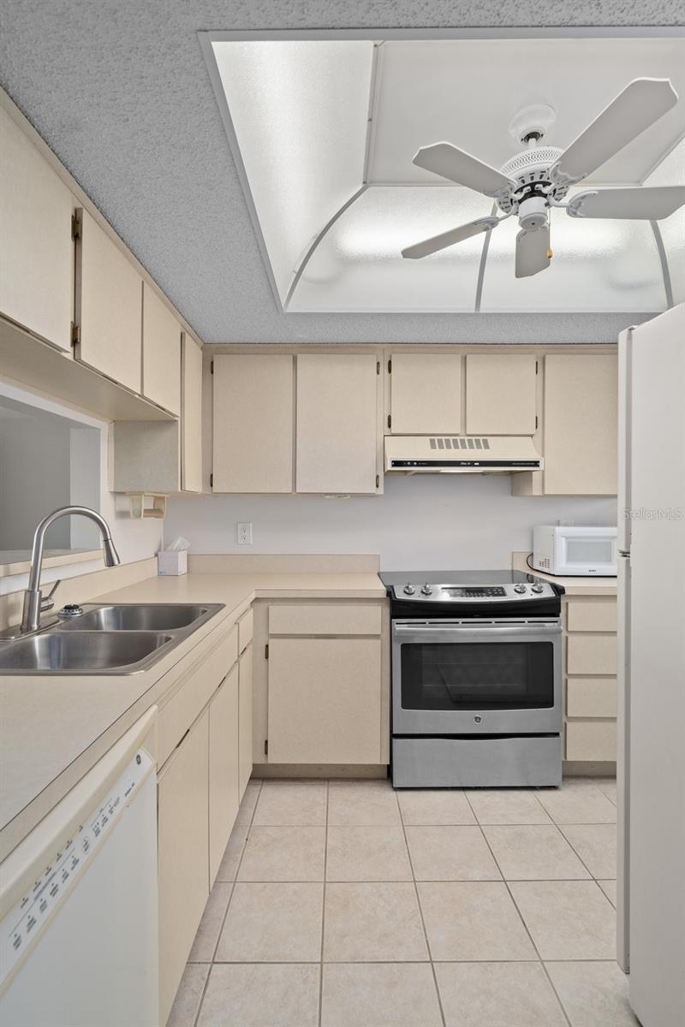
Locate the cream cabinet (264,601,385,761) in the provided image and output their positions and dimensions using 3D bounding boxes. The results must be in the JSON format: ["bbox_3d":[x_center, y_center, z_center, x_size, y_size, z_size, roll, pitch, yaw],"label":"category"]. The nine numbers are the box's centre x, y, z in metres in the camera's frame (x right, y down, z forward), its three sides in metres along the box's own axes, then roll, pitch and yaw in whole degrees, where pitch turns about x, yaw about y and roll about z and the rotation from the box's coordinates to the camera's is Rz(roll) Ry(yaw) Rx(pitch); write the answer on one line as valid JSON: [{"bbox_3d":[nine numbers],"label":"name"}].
[{"bbox_3d":[-0.073,0.762,2.500,0.560,0.760,0.600,0,0,0],"label":"cream cabinet"}]

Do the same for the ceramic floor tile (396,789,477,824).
[{"bbox_3d":[0.397,1.252,2.086,0.302,0.010,0.294,0,0,0],"label":"ceramic floor tile"}]

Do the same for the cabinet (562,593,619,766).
[{"bbox_3d":[1.215,0.762,2.530,0.420,0.775,0.600,0,0,0],"label":"cabinet"}]

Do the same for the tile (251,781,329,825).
[{"bbox_3d":[-0.215,1.263,2.099,0.303,0.010,0.295,0,0,0],"label":"tile"}]

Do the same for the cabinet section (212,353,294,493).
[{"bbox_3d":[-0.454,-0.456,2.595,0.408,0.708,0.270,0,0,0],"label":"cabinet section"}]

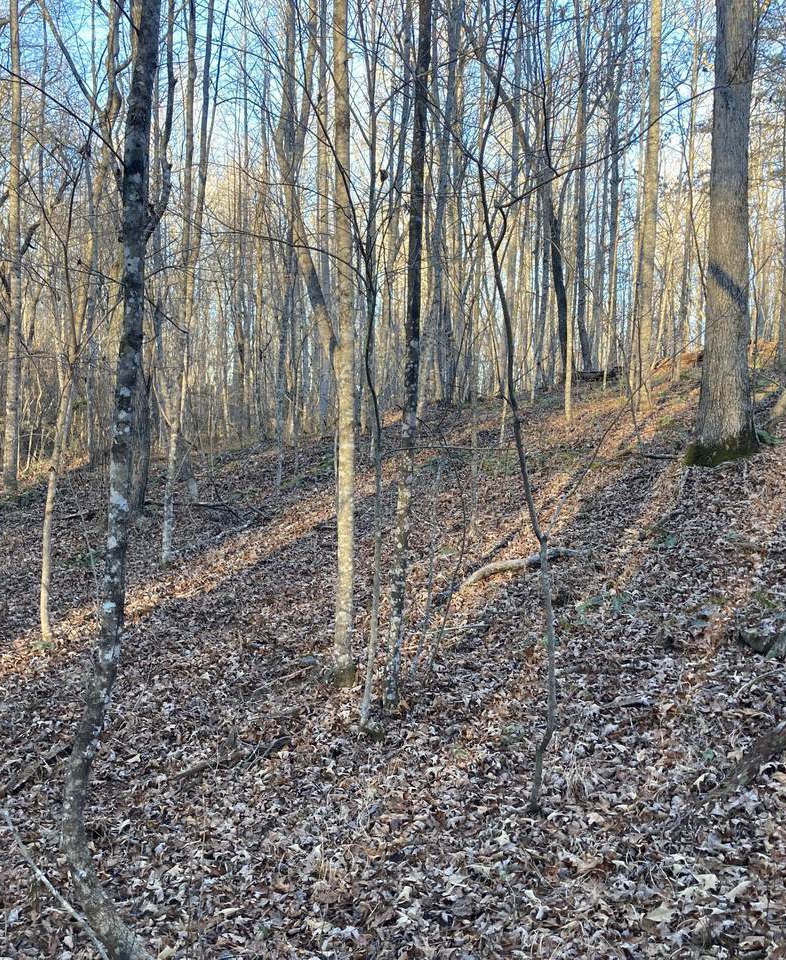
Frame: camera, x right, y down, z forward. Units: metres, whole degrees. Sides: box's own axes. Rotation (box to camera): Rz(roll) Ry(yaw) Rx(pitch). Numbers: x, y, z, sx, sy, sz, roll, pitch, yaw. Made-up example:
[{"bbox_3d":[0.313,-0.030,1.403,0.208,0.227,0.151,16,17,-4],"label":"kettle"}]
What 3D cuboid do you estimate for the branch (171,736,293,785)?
[{"bbox_3d":[-0.740,1.284,4.799,0.620,0.075,0.100,-12,6,-35],"label":"branch"}]

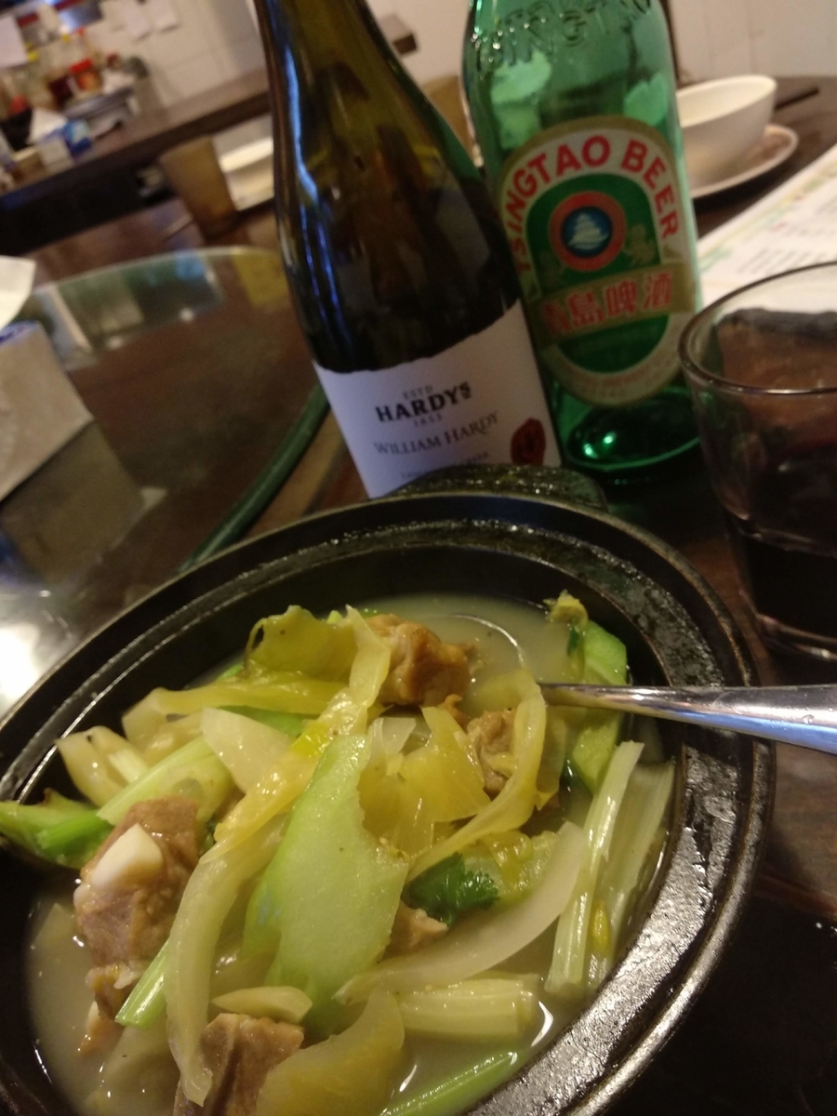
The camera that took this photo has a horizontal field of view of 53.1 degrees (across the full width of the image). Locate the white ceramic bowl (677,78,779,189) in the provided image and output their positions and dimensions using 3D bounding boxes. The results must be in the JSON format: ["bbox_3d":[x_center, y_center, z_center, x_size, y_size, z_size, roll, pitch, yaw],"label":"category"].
[{"bbox_3d":[0.203,-0.304,0.612,0.112,0.051,0.112,-14,36,11],"label":"white ceramic bowl"}]

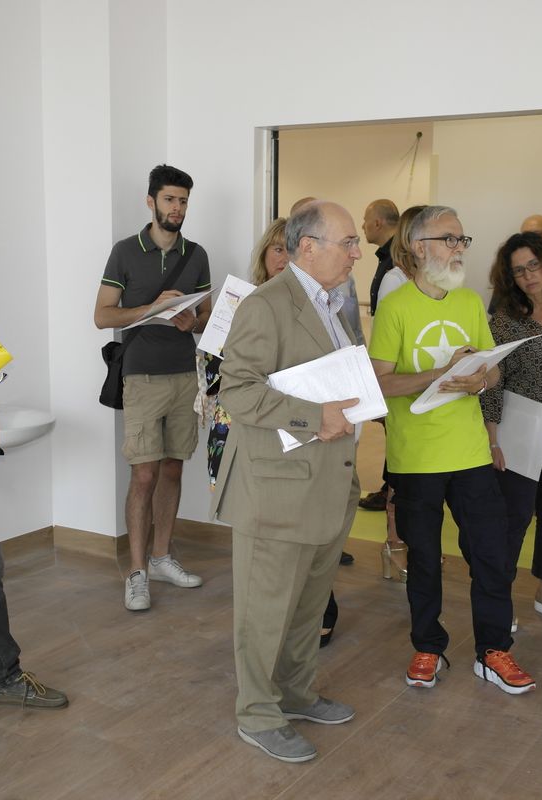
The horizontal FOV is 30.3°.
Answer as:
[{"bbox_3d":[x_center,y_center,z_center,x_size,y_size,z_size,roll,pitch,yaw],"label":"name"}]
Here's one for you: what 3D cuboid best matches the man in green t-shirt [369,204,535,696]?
[{"bbox_3d":[0.648,0.179,3.567,0.560,1.709,0.460,-1,9,-12],"label":"man in green t-shirt"}]

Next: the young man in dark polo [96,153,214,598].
[{"bbox_3d":[-0.528,-0.069,4.493,0.540,1.906,0.460,-2,9,-16],"label":"young man in dark polo"}]

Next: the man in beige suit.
[{"bbox_3d":[0.055,0.243,3.141,0.480,1.697,0.540,4,9,22],"label":"man in beige suit"}]

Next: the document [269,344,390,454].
[{"bbox_3d":[0.167,-0.007,2.980,0.305,0.220,0.020,-19,6,8],"label":"document"}]

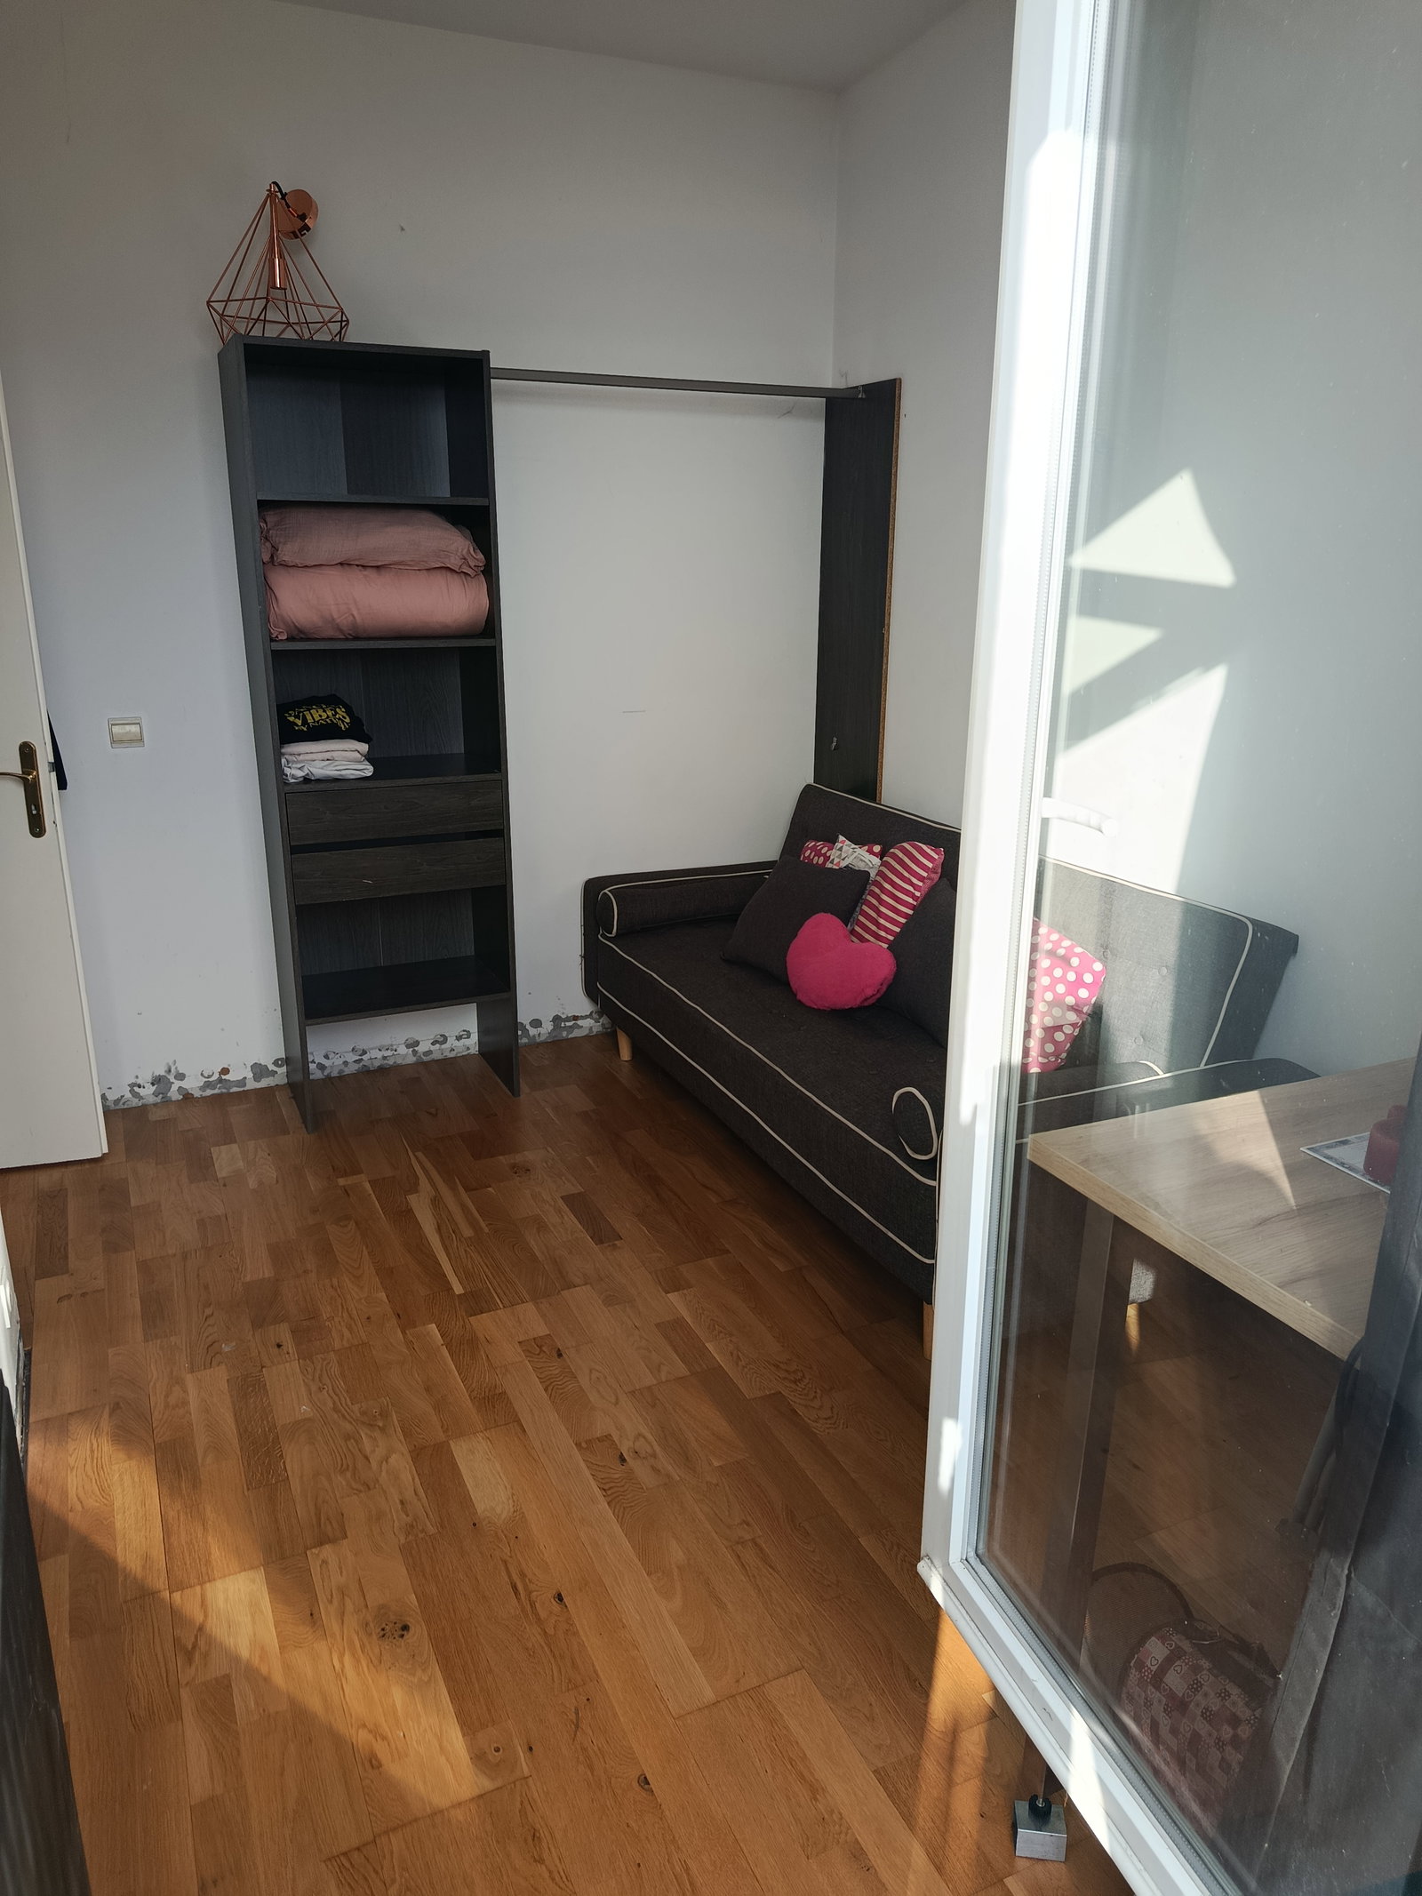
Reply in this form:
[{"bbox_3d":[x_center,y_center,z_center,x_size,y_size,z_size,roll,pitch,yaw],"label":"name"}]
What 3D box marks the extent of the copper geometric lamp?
[{"bbox_3d":[-1.047,-1.646,3.173,0.353,0.361,0.318,-13,22,-37],"label":"copper geometric lamp"}]

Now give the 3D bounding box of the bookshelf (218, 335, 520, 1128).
[{"bbox_3d":[-0.907,-0.538,3.604,0.603,2.010,0.387,-7,19,-24],"label":"bookshelf"}]

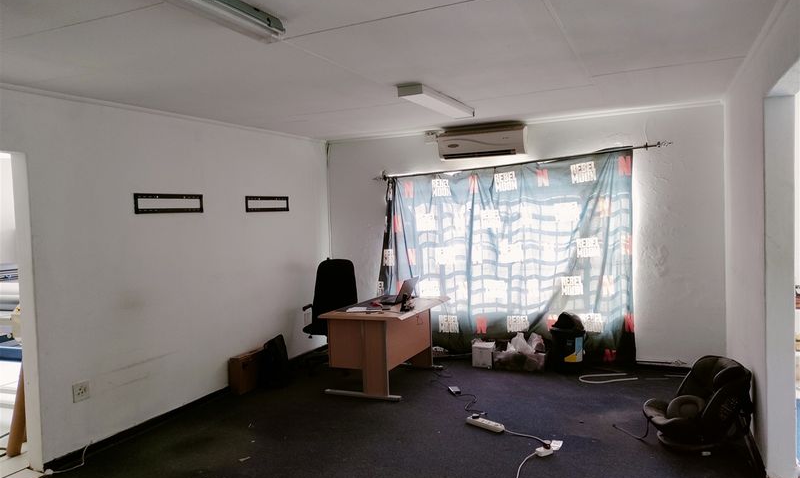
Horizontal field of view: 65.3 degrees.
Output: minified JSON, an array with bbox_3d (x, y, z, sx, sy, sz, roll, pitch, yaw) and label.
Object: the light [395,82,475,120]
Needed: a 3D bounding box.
[{"bbox_3d":[0.319,-1.053,4.881,0.175,0.063,1.280,-1,3,23],"label":"light"}]

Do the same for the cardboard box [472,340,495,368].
[{"bbox_3d":[0.840,1.151,6.151,0.200,0.210,0.180,-1,3,27],"label":"cardboard box"}]

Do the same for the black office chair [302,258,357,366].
[{"bbox_3d":[-0.747,0.793,6.420,0.630,1.120,0.670,-1,3,23],"label":"black office chair"}]

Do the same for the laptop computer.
[{"bbox_3d":[-0.016,0.488,5.895,0.280,0.215,0.330,-1,3,23],"label":"laptop computer"}]

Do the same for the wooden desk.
[{"bbox_3d":[-0.112,0.989,5.984,0.810,0.730,1.200,-1,3,23],"label":"wooden desk"}]

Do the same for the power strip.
[{"bbox_3d":[0.628,1.360,4.584,0.320,0.045,0.060,0,3,41],"label":"power strip"}]

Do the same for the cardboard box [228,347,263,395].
[{"bbox_3d":[-1.388,1.207,5.690,0.125,0.310,0.400,-1,3,23],"label":"cardboard box"}]

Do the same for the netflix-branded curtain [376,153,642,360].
[{"bbox_3d":[1.007,0.201,6.573,2.750,2.100,0.150,-1,3,23],"label":"netflix-branded curtain"}]

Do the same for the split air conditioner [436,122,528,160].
[{"bbox_3d":[0.869,-0.995,6.553,0.910,0.290,0.210,-1,3,23],"label":"split air conditioner"}]

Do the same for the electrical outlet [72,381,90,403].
[{"bbox_3d":[-2.140,1.027,4.202,0.015,0.118,0.125,-1,3,23],"label":"electrical outlet"}]

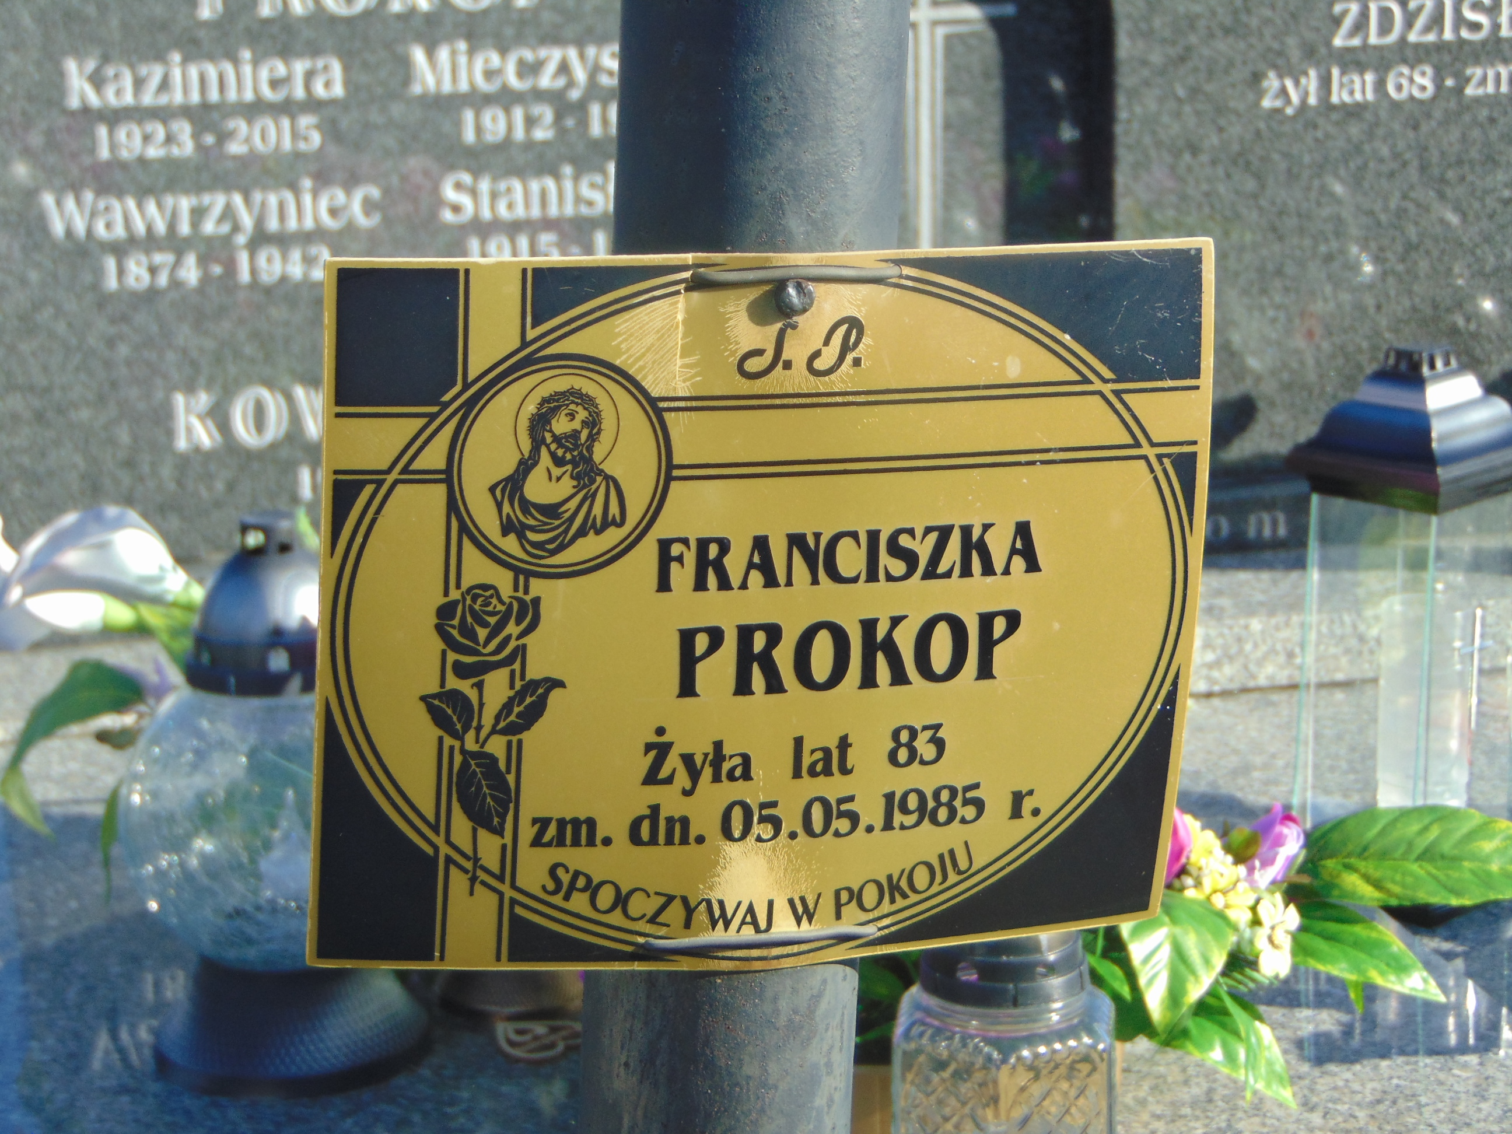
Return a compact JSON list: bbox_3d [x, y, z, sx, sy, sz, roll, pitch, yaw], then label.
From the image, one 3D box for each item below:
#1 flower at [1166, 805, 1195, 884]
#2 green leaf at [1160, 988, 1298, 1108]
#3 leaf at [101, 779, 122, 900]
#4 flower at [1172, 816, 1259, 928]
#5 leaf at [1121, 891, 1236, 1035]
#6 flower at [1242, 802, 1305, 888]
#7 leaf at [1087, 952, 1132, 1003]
[{"bbox_3d":[0.168,0.113,1.930,0.025,0.033,0.025,10,13,-2],"label":"flower"},{"bbox_3d":[0.190,0.194,1.900,0.068,0.040,0.018,41,-13,11],"label":"green leaf"},{"bbox_3d":[-0.294,0.124,2.150,0.010,0.056,0.014,0,3,0],"label":"leaf"},{"bbox_3d":[0.187,0.125,1.930,0.035,0.044,0.033,0,13,0],"label":"flower"},{"bbox_3d":[0.168,0.158,1.880,0.046,0.066,0.018,3,-25,1],"label":"leaf"},{"bbox_3d":[0.213,0.115,1.940,0.026,0.034,0.026,8,13,-2],"label":"flower"},{"bbox_3d":[0.141,0.164,1.900,0.015,0.029,0.010,-39,-9,-8],"label":"leaf"}]

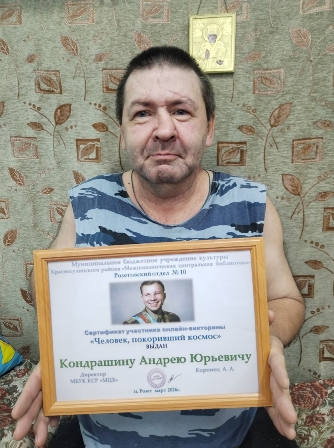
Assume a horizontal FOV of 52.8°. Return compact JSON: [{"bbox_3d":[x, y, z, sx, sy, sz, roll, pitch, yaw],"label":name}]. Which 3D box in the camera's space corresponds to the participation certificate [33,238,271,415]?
[{"bbox_3d":[-0.020,0.148,0.480,0.325,0.239,0.016,-3,1,2],"label":"participation certificate"}]

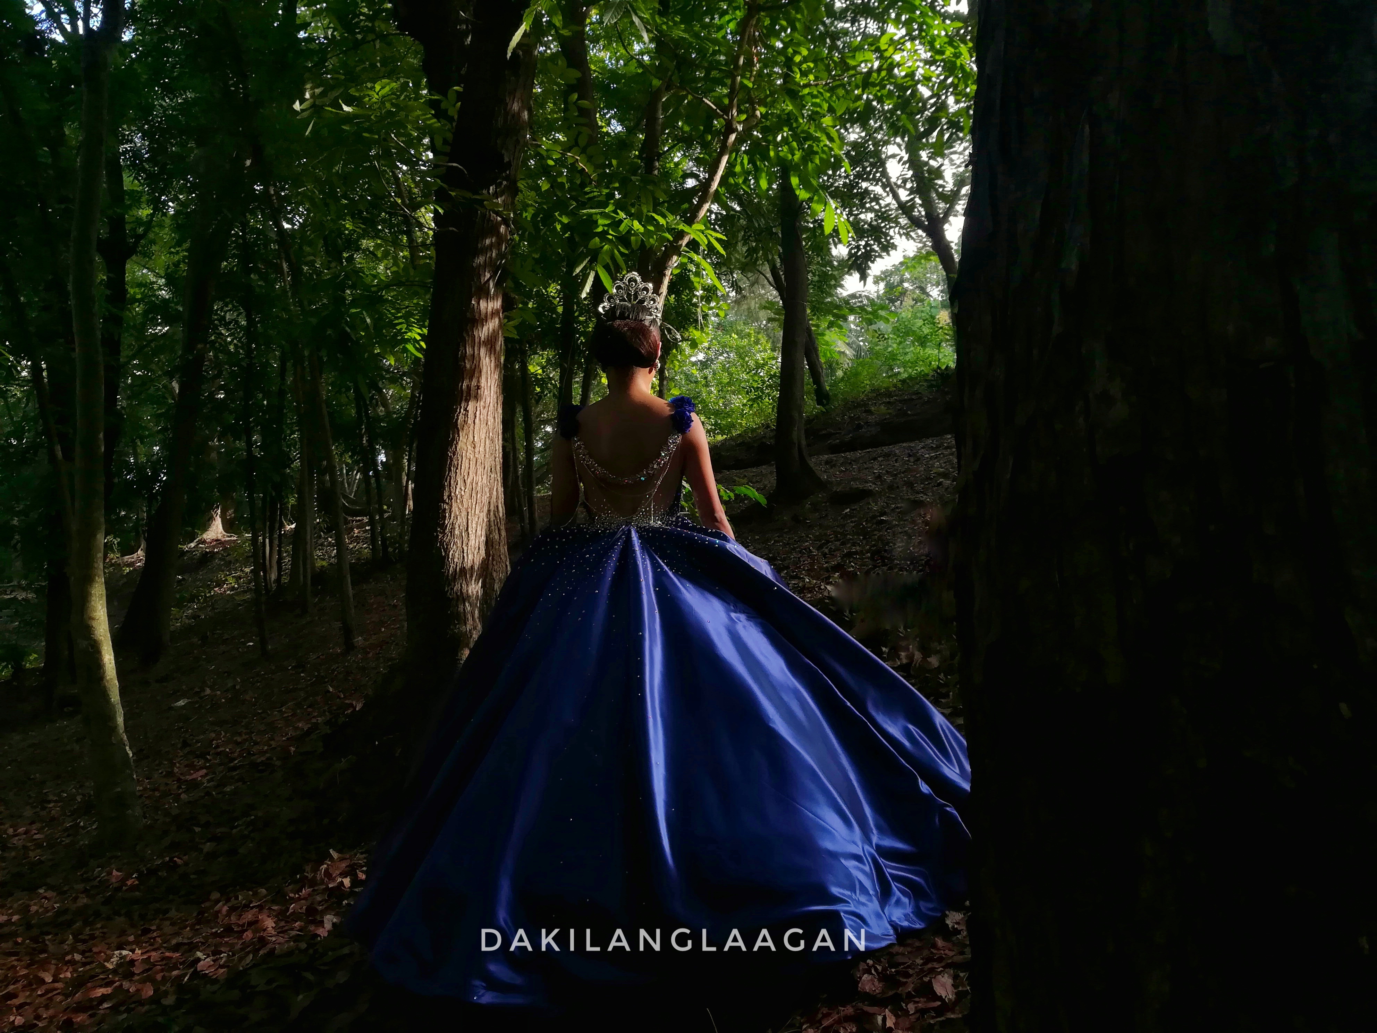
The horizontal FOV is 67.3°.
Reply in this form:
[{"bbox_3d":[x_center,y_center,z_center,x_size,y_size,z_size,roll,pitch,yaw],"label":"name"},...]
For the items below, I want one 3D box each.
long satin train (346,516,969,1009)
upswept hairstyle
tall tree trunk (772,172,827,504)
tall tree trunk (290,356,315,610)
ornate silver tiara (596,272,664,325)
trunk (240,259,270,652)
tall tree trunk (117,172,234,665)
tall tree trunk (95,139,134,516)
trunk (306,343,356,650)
[{"bbox_3d":[-0.030,0.510,2.720,1.600,1.020,1.250,0,3,0],"label":"long satin train"},{"bbox_3d":[-0.166,-0.460,2.720,0.175,0.155,0.190,1,3,15],"label":"upswept hairstyle"},{"bbox_3d":[0.993,-1.640,9.500,0.400,3.050,0.400,-1,2,0],"label":"tall tree trunk"},{"bbox_3d":[-3.058,-0.226,8.200,0.160,2.000,0.160,-2,2,0],"label":"tall tree trunk"},{"bbox_3d":[-0.156,-0.581,2.750,0.170,0.135,0.130,1,3,15],"label":"ornate silver tiara"},{"bbox_3d":[-2.854,-0.350,6.800,0.110,2.550,0.110,-3,2,0],"label":"trunk"},{"bbox_3d":[-3.391,-0.653,6.900,0.300,3.310,0.300,8,2,0],"label":"tall tree trunk"},{"bbox_3d":[-5.161,-1.664,9.300,0.220,3.260,0.220,2,2,0],"label":"tall tree trunk"},{"bbox_3d":[-2.317,-0.125,6.700,0.130,2.000,0.130,-7,2,0],"label":"trunk"}]

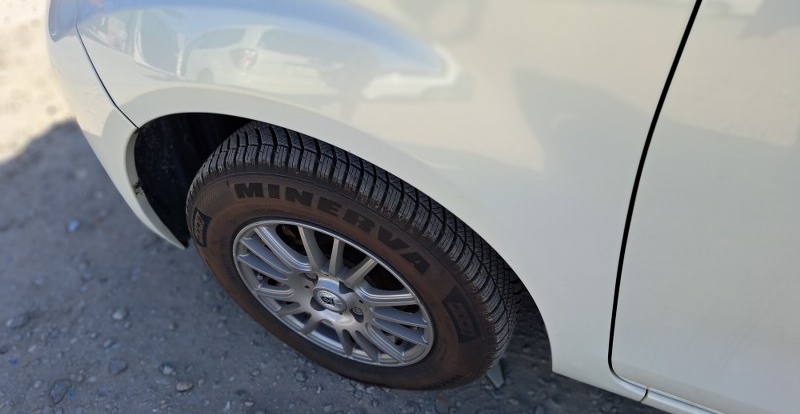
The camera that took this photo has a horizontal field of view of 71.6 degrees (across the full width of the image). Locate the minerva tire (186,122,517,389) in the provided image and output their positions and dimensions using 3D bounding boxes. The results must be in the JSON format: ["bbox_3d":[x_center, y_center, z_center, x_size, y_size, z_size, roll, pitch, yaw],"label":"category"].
[{"bbox_3d":[-0.095,0.113,1.005,0.603,0.598,0.175,15,49,18],"label":"minerva tire"}]

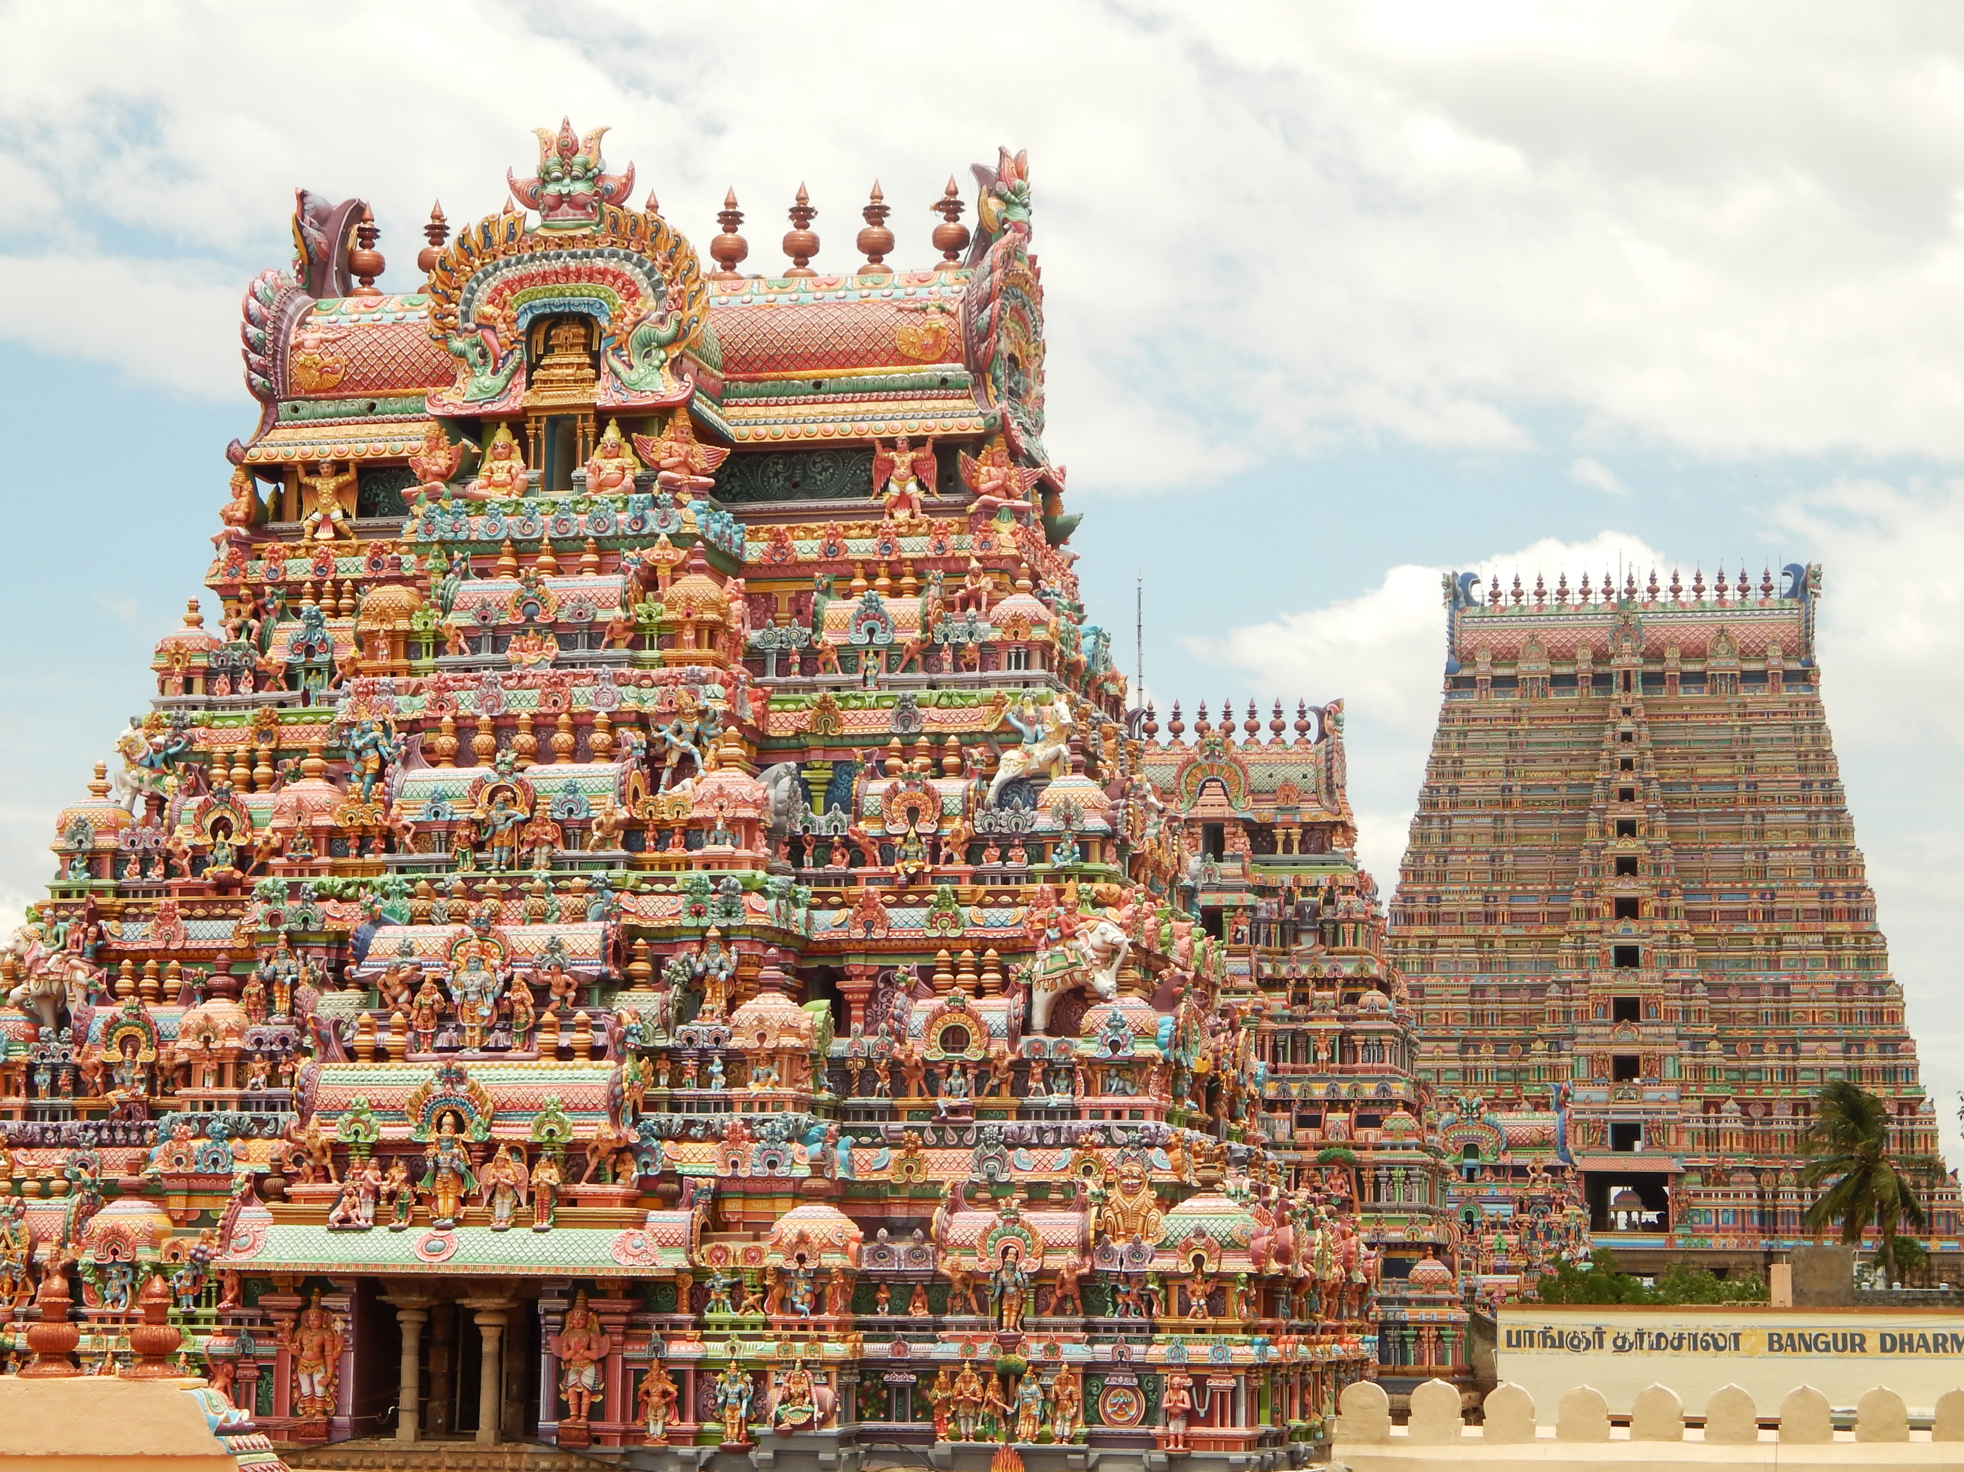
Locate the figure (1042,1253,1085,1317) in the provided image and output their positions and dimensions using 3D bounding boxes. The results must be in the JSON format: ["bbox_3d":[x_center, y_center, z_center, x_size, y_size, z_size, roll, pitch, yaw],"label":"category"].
[{"bbox_3d":[1.184,8.041,57.317,0.634,0.904,0.500,-1,-9,13],"label":"figure"}]

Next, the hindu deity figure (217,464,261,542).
[{"bbox_3d":[-12.060,-3.747,63.571,0.518,1.199,0.627,6,-10,-32],"label":"hindu deity figure"}]

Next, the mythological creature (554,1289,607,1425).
[{"bbox_3d":[-5.944,9.242,58.109,0.814,1.949,0.600,-1,-9,13],"label":"mythological creature"}]

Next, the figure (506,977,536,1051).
[{"bbox_3d":[-7.050,4.243,59.858,0.472,1.135,0.420,-1,-9,13],"label":"figure"}]

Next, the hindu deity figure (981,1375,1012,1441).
[{"bbox_3d":[0.212,9.276,53.925,0.370,0.886,0.340,-1,-9,13],"label":"hindu deity figure"}]

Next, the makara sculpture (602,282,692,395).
[{"bbox_3d":[-5.130,-6.106,60.066,1.285,1.628,0.400,-1,-9,13],"label":"makara sculpture"}]

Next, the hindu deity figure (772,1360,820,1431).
[{"bbox_3d":[-2.781,9.895,58.645,0.691,1.103,0.500,-1,-9,11],"label":"hindu deity figure"}]

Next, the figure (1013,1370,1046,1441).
[{"bbox_3d":[0.693,9.930,57.973,0.485,1.113,0.400,-1,-9,11],"label":"figure"}]

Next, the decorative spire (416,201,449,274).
[{"bbox_3d":[-10.013,-8.972,71.814,0.718,1.731,0.718,-1,-9,11],"label":"decorative spire"}]

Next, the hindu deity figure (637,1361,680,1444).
[{"bbox_3d":[-4.409,9.090,53.459,0.473,1.084,0.360,-1,-9,13],"label":"hindu deity figure"}]

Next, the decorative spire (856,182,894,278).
[{"bbox_3d":[-1.727,-8.200,63.396,0.596,1.654,0.596,1,-8,0],"label":"decorative spire"}]

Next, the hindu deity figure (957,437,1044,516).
[{"bbox_3d":[0.297,-4.377,65.334,1.518,1.227,0.800,5,-10,-28],"label":"hindu deity figure"}]

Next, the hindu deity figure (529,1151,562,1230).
[{"bbox_3d":[-6.672,6.942,59.734,0.477,1.217,0.420,-1,-9,11],"label":"hindu deity figure"}]

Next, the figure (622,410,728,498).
[{"bbox_3d":[-5.049,-4.678,64.473,1.869,1.344,0.850,5,-10,-28],"label":"figure"}]

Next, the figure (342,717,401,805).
[{"bbox_3d":[-9.180,0.369,58.847,0.768,1.294,0.528,-1,-9,13],"label":"figure"}]

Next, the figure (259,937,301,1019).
[{"bbox_3d":[-10.224,3.510,57.024,0.468,1.194,0.360,-1,-9,13],"label":"figure"}]

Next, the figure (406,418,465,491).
[{"bbox_3d":[-8.354,-4.301,59.959,0.720,1.134,1.104,6,-10,-32],"label":"figure"}]

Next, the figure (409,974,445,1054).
[{"bbox_3d":[-8.773,4.399,61.833,0.541,1.260,0.420,-1,-9,11],"label":"figure"}]

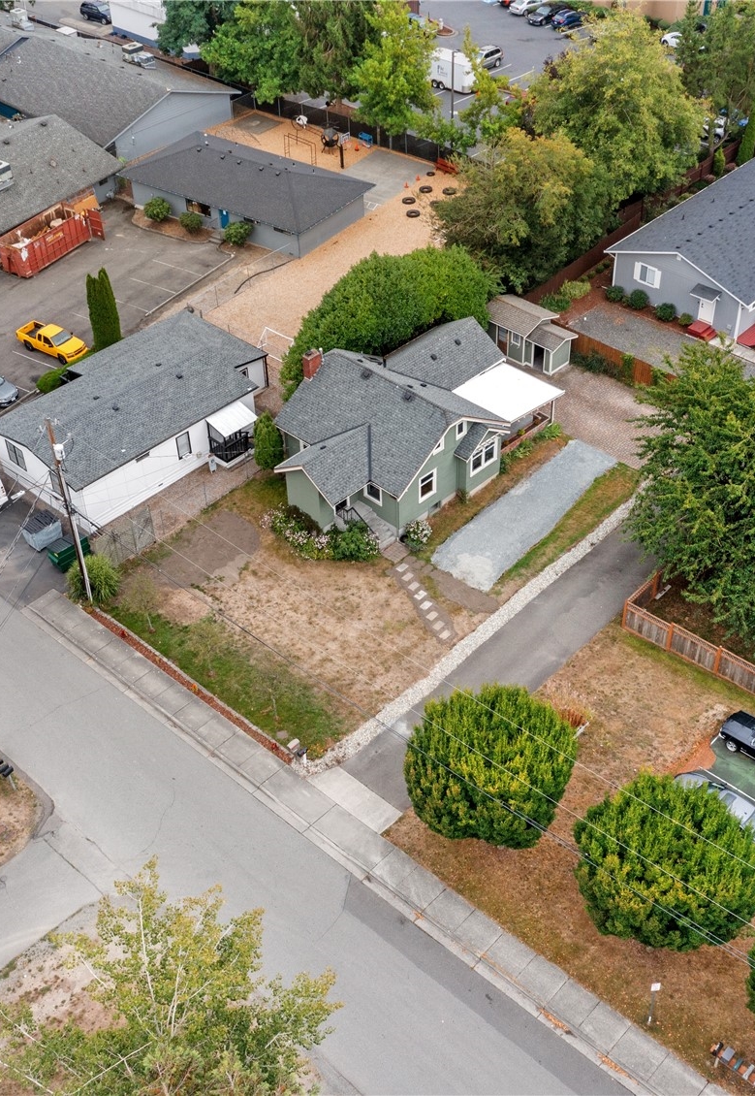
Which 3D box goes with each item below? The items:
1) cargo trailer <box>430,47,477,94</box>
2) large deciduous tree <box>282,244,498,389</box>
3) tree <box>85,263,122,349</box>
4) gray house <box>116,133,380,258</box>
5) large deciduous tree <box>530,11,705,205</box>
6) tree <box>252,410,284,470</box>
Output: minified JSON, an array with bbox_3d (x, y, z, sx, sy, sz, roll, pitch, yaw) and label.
[{"bbox_3d":[6.999,-43.322,116.922,6.000,2.750,2.400,28,49,32],"label":"cargo trailer"},{"bbox_3d":[1.056,-15.140,81.495,6.800,6.200,16.000,30,50,33],"label":"large deciduous tree"},{"bbox_3d":[-17.311,-14.903,81.209,2.100,6.500,2.100,30,50,32],"label":"tree"},{"bbox_3d":[-10.155,-27.952,98.238,18.100,4.000,9.500,24,47,26],"label":"gray house"},{"bbox_3d":[17.807,-32.920,95.888,12.600,13.800,12.600,-1,40,1],"label":"large deciduous tree"},{"bbox_3d":[-6.192,-6.102,72.434,1.750,3.900,1.750,-1,40,1],"label":"tree"}]

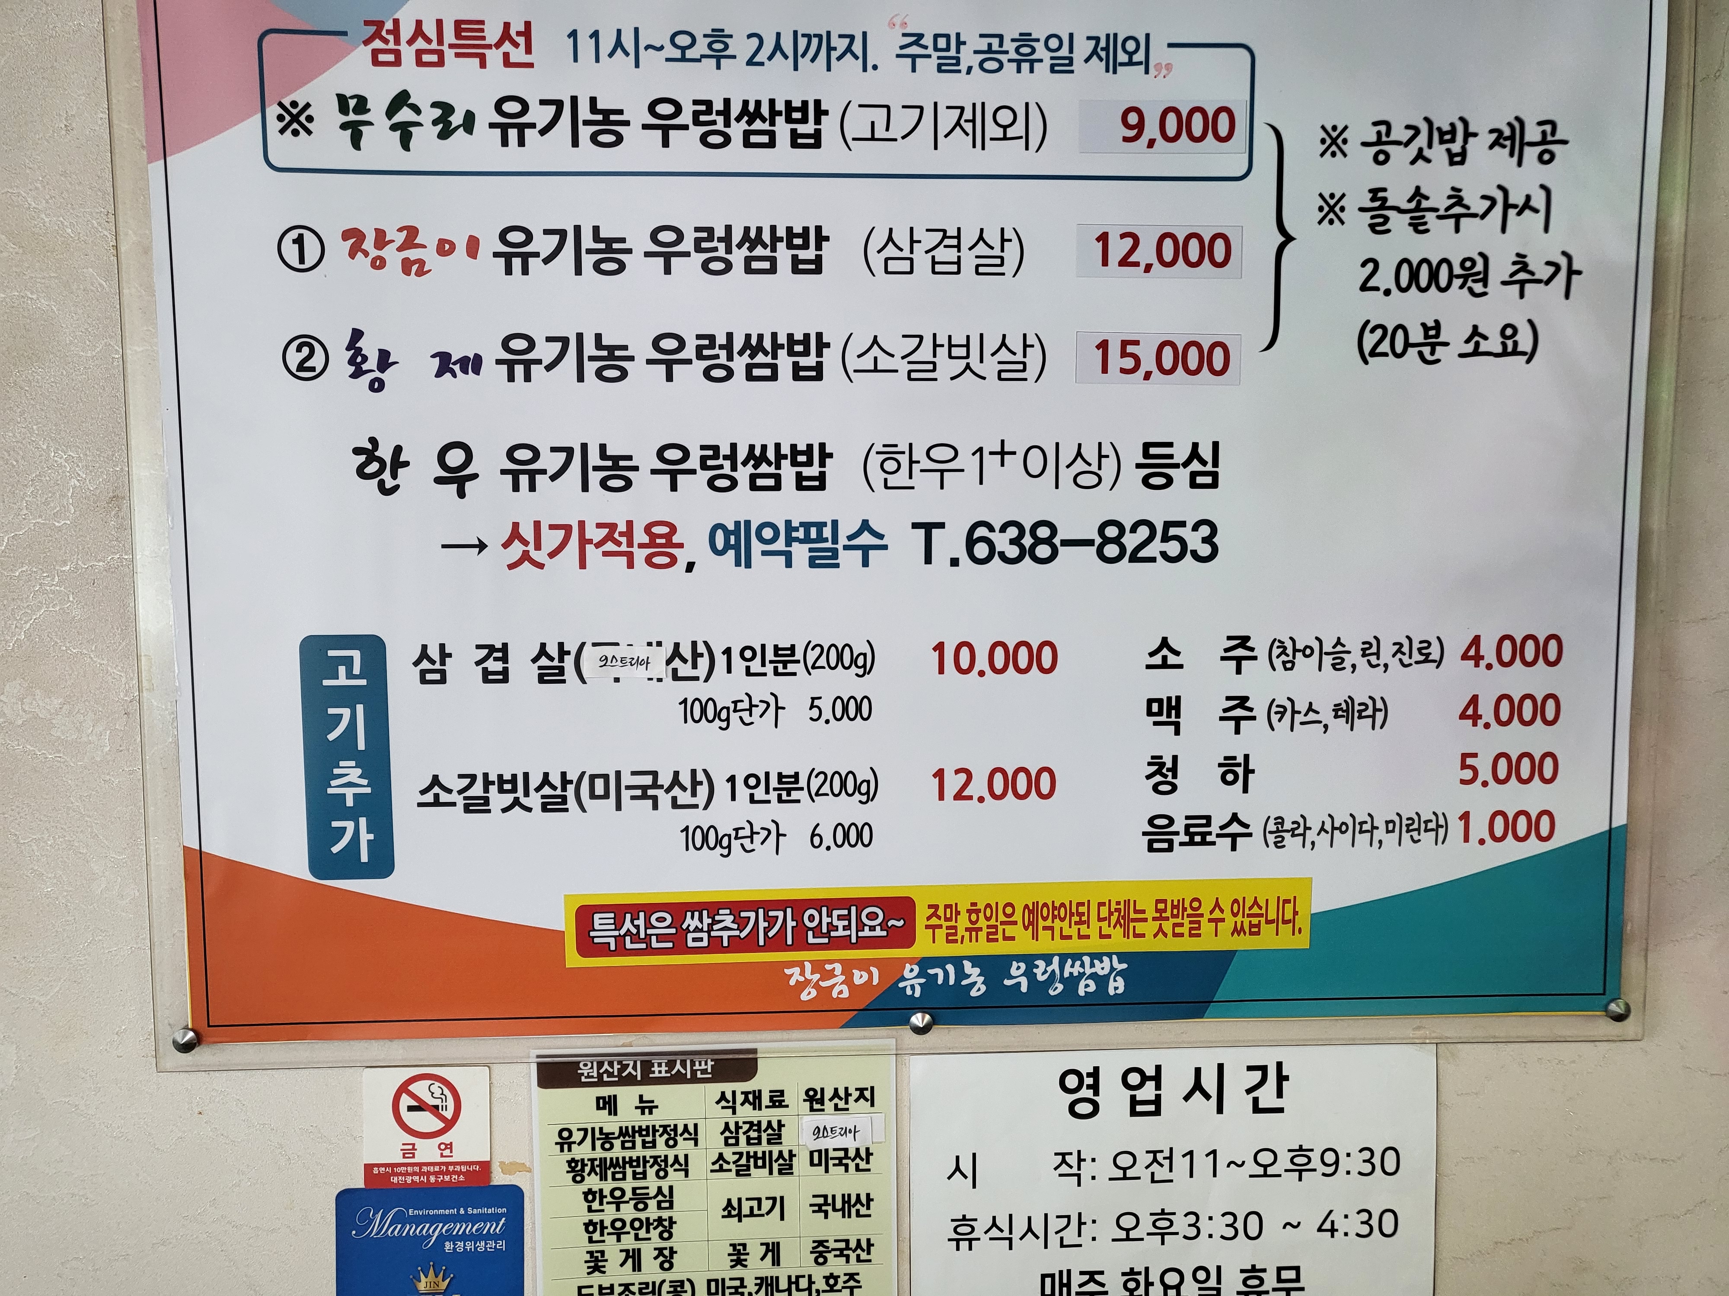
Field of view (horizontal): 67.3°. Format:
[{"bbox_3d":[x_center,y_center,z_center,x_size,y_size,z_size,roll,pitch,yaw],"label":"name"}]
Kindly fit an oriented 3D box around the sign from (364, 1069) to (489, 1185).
[{"bbox_3d":[-0.347,0.382,1.030,0.099,0.099,0.004,0,5,-3],"label":"sign"}]

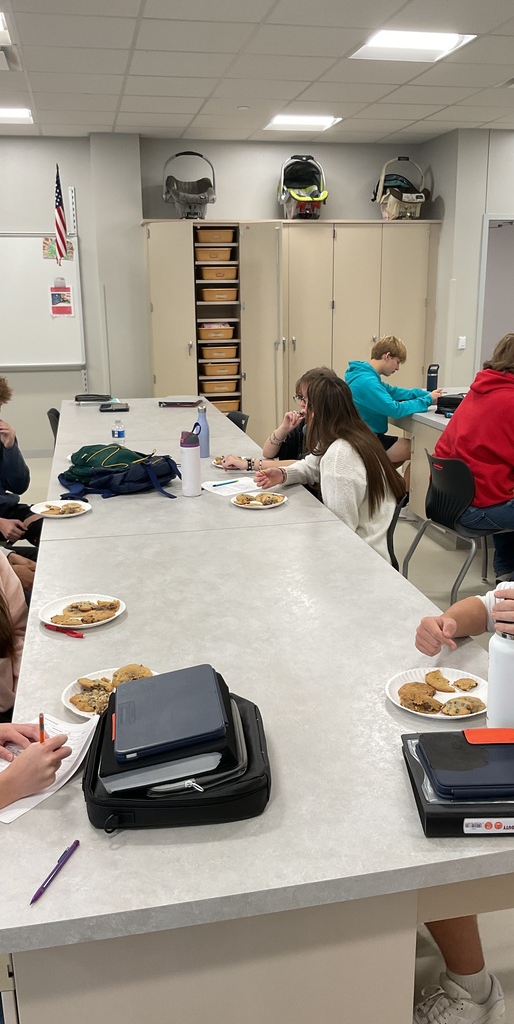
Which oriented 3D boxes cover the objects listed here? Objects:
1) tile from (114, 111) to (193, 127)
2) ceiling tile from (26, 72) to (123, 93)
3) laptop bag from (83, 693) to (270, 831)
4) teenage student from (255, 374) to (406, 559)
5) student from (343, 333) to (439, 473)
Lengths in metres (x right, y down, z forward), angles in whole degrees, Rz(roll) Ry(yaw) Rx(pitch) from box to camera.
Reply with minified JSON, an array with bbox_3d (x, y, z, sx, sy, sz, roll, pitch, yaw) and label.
[{"bbox_3d":[-0.820,-3.158,6.903,0.605,0.020,0.605,-4,15,-11],"label":"tile"},{"bbox_3d":[-1.179,-2.829,5.653,0.603,0.022,0.603,-3,15,-11],"label":"ceiling tile"},{"bbox_3d":[-0.136,0.420,1.503,0.290,0.068,0.325,-2,15,-4],"label":"laptop bag"},{"bbox_3d":[0.276,0.106,3.283,0.640,1.240,0.460,1,15,7],"label":"teenage student"},{"bbox_3d":[0.914,-0.593,5.962,0.830,1.260,0.500,-3,15,-11],"label":"student"}]

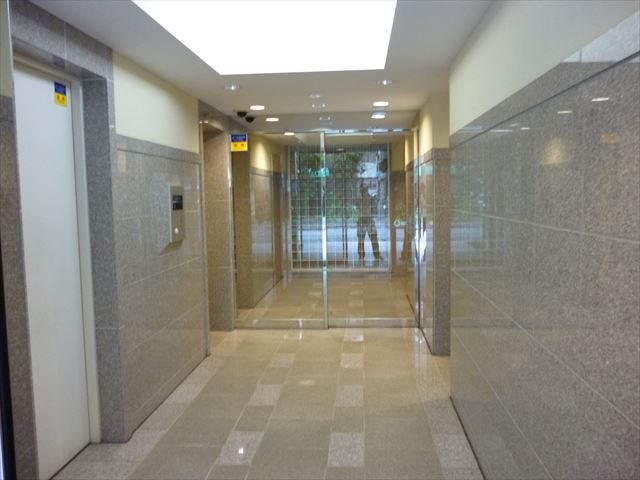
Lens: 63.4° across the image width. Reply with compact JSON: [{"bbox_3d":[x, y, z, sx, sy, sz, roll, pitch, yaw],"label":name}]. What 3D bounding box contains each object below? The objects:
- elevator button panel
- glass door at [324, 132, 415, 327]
[{"bbox_3d":[-1.104,-0.202,4.004,0.030,0.420,0.301,-1,5,5],"label":"elevator button panel"},{"bbox_3d":[0.546,-0.083,5.524,0.978,2.095,0.050,-1,5,5],"label":"glass door"}]

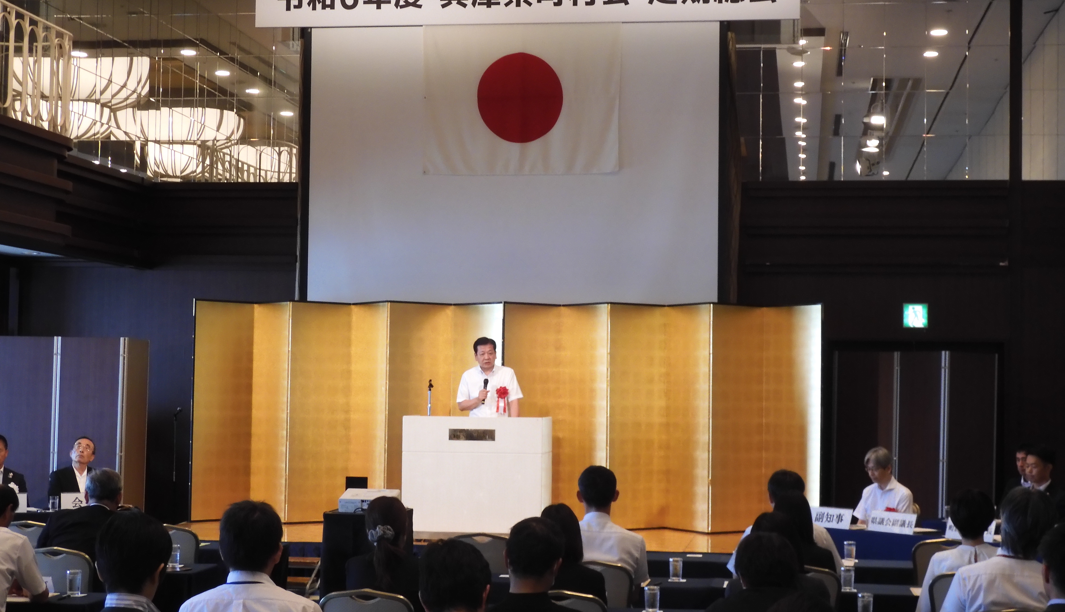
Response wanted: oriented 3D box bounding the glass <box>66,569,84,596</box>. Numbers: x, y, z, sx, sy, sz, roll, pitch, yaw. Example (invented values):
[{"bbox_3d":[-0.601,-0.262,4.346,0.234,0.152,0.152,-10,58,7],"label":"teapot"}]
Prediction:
[{"bbox_3d":[-2.156,1.305,8.262,0.064,0.110,0.064,0,-3,6],"label":"glass"}]

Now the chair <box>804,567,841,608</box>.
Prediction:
[{"bbox_3d":[1.275,1.653,8.355,0.430,0.885,0.560,0,-3,8],"label":"chair"}]

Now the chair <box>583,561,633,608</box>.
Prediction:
[{"bbox_3d":[0.301,1.668,8.588,0.450,0.890,0.560,0,-3,6],"label":"chair"}]

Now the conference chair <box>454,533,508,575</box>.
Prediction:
[{"bbox_3d":[-0.282,1.743,10.192,0.450,0.890,0.560,0,-3,6],"label":"conference chair"}]

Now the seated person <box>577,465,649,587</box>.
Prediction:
[{"bbox_3d":[0.342,1.438,8.630,0.490,1.310,0.700,0,-3,7],"label":"seated person"}]

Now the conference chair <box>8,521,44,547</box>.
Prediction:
[{"bbox_3d":[-2.848,1.684,10.247,0.430,0.880,0.560,0,-3,8],"label":"conference chair"}]

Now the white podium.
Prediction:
[{"bbox_3d":[-0.465,1.460,15.002,1.190,1.020,0.600,0,-3,8],"label":"white podium"}]

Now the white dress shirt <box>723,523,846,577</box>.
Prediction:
[{"bbox_3d":[1.406,1.413,9.892,0.600,0.580,0.340,0,-3,6],"label":"white dress shirt"}]

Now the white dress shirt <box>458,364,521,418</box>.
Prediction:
[{"bbox_3d":[-0.375,0.778,15.500,0.560,0.540,0.300,0,-3,7],"label":"white dress shirt"}]

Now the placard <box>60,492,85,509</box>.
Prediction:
[{"bbox_3d":[-3.656,1.588,14.233,0.340,0.130,0.090,1,-3,-12],"label":"placard"}]

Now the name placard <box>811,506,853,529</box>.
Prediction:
[{"bbox_3d":[2.221,1.580,13.054,0.340,0.145,0.090,-2,-4,38],"label":"name placard"}]

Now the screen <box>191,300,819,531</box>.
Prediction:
[{"bbox_3d":[-0.307,0.999,16.255,5.848,2.060,0.420,0,-3,8],"label":"screen"}]

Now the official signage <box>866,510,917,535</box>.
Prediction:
[{"bbox_3d":[2.581,1.556,12.535,0.080,0.140,0.420,3,-4,-35],"label":"official signage"}]

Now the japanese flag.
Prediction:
[{"bbox_3d":[-0.094,-1.719,14.560,1.610,1.250,0.050,0,-3,7],"label":"japanese flag"}]

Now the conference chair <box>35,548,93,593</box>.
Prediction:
[{"bbox_3d":[-2.290,1.625,8.797,0.430,0.880,0.560,0,-3,8],"label":"conference chair"}]

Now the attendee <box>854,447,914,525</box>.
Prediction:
[{"bbox_3d":[2.628,1.688,13.050,0.520,1.280,0.720,-2,-4,43],"label":"attendee"}]

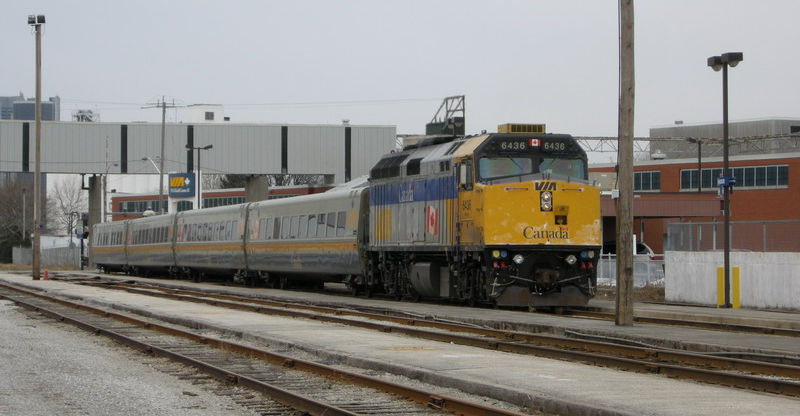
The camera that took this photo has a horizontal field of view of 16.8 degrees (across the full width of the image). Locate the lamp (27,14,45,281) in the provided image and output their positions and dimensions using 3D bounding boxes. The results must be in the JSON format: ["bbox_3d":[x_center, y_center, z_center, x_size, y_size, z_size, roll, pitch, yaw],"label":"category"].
[{"bbox_3d":[-21.987,-3.629,164.085,1.000,16.061,0.650,0,-1,-6],"label":"lamp"}]

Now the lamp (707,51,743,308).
[{"bbox_3d":[8.140,-0.687,67.521,0.400,6.390,1.650,0,-1,-11],"label":"lamp"}]

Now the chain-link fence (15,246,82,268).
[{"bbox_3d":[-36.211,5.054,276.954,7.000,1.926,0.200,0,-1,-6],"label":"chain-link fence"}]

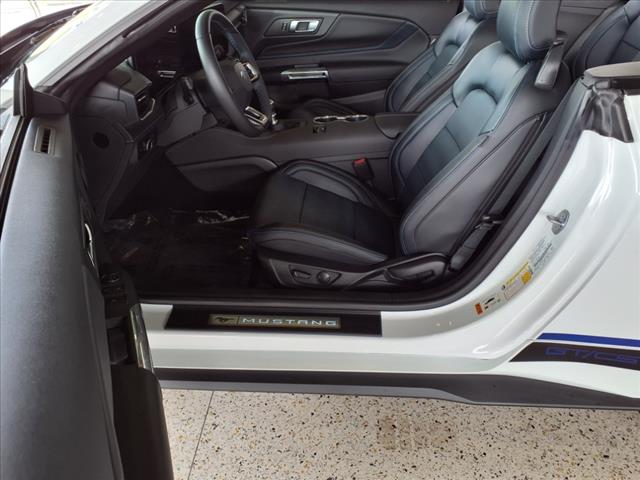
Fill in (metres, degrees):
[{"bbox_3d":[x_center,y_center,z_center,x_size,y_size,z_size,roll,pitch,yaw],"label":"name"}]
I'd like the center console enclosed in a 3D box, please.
[{"bbox_3d":[-0.049,-0.338,1.885,0.990,0.270,0.270,2,31,6],"label":"center console"}]

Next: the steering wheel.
[{"bbox_3d":[-0.246,-0.466,1.408,0.085,0.358,0.368,-17,27,17],"label":"steering wheel"}]

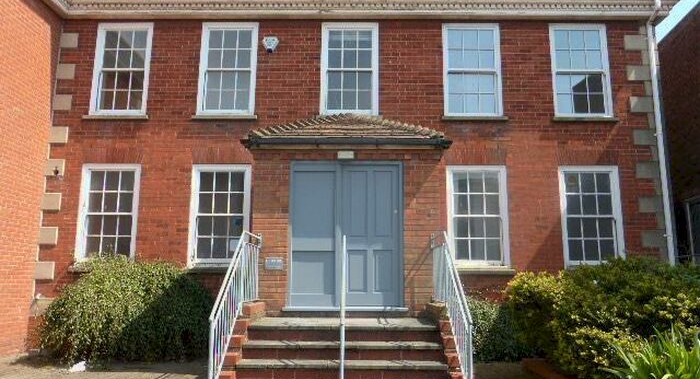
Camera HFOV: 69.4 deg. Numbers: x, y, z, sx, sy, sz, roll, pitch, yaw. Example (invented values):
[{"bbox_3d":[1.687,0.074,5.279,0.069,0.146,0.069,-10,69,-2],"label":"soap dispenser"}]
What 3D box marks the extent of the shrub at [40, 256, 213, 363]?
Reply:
[{"bbox_3d":[-3.488,1.845,7.985,2.830,1.610,1.040,0,-10,1],"label":"shrub"}]

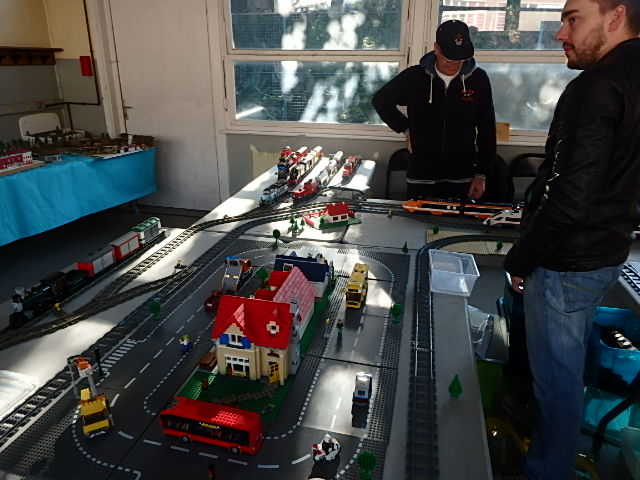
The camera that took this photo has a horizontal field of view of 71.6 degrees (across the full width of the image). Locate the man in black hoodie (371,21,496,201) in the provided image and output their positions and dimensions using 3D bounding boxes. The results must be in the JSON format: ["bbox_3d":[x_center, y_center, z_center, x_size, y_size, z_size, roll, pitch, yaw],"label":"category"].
[{"bbox_3d":[0.663,-0.406,2.760,0.700,1.730,0.380,5,22,12],"label":"man in black hoodie"}]

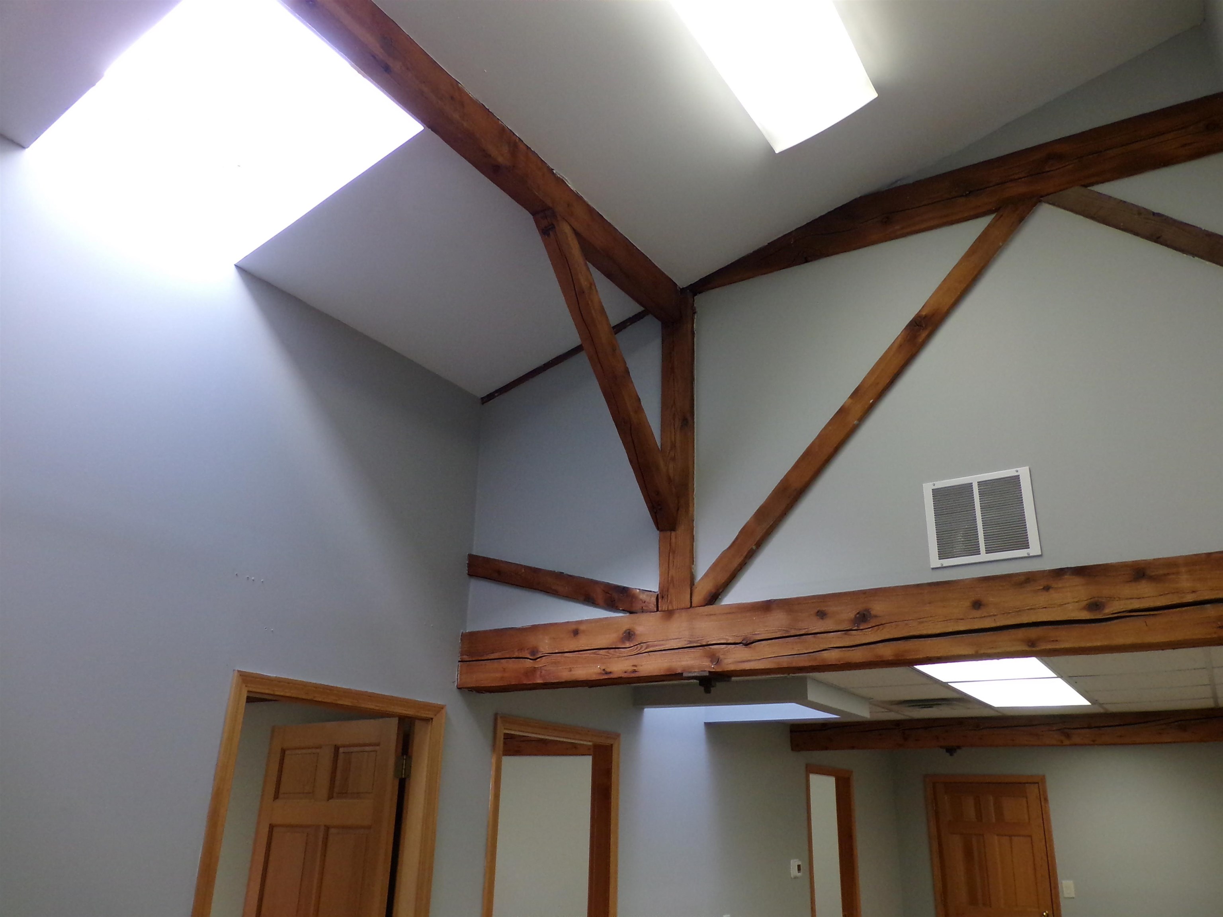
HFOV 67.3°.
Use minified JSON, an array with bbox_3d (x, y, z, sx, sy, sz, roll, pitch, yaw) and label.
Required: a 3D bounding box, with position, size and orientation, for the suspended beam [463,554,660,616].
[{"bbox_3d":[-0.220,0.554,3.983,1.071,0.104,0.090,6,-15,36],"label":"suspended beam"}]

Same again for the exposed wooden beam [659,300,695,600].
[{"bbox_3d":[0.308,-0.039,3.889,0.149,1.393,0.140,-12,-25,31],"label":"exposed wooden beam"}]

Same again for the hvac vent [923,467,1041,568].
[{"bbox_3d":[1.237,0.201,3.082,0.346,0.302,0.020,-12,-25,31],"label":"hvac vent"}]

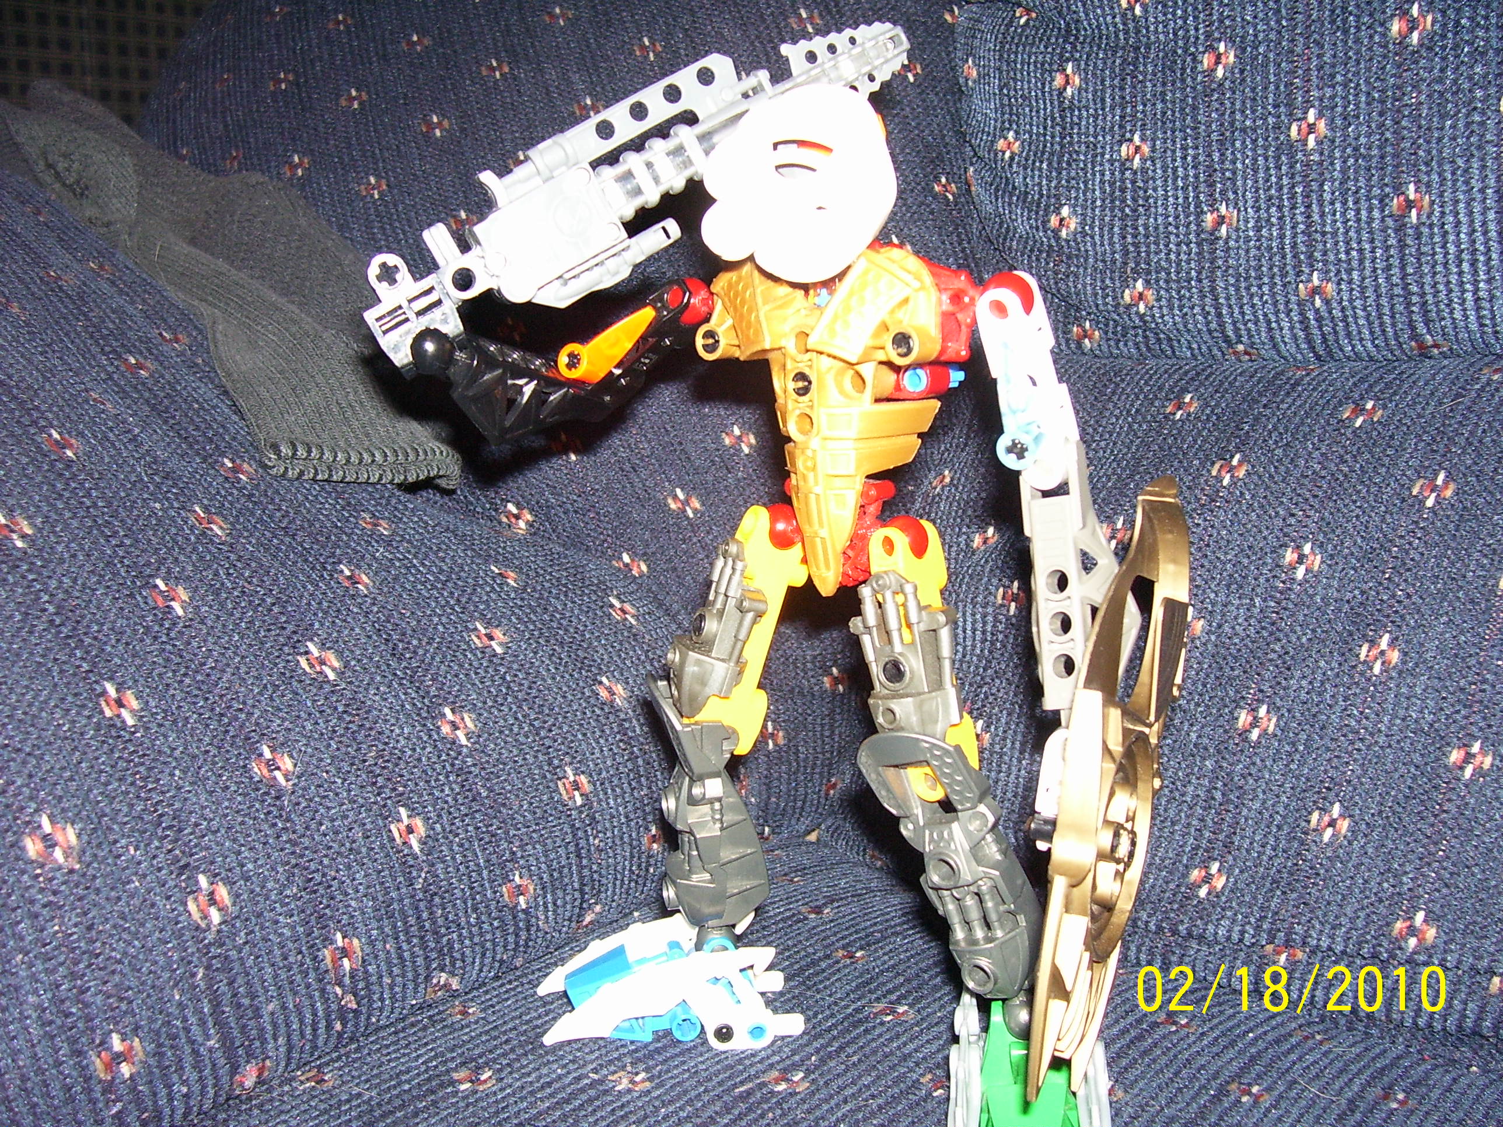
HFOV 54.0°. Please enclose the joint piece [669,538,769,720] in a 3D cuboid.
[{"bbox_3d":[-0.007,0.013,0.310,0.012,0.036,0.020,13,-3,-30],"label":"joint piece"}]

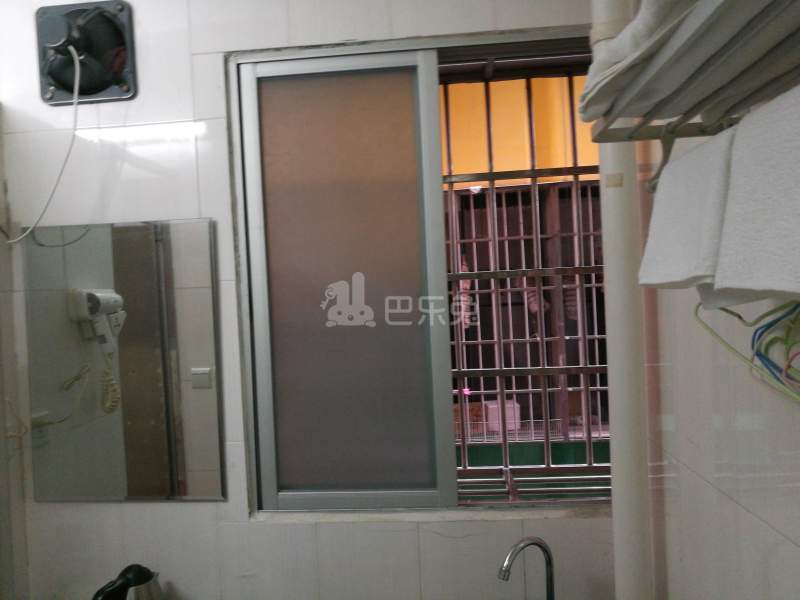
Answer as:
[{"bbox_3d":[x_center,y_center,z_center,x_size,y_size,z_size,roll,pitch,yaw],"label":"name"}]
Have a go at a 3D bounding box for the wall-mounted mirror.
[{"bbox_3d":[-0.690,0.156,1.559,0.503,0.700,0.020,-3,1,5],"label":"wall-mounted mirror"}]

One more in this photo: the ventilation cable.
[{"bbox_3d":[-0.849,-0.368,1.479,0.207,0.456,0.060,-3,1,5],"label":"ventilation cable"}]

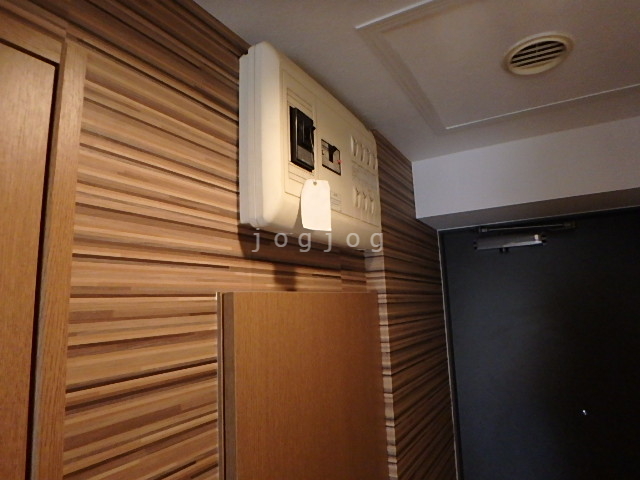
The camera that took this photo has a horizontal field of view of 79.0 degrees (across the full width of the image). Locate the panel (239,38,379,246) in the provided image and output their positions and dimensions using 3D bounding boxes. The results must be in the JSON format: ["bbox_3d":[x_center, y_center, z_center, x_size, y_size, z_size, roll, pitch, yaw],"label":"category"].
[{"bbox_3d":[0.013,-0.156,0.841,0.088,0.320,0.440,-7,-10,31],"label":"panel"}]

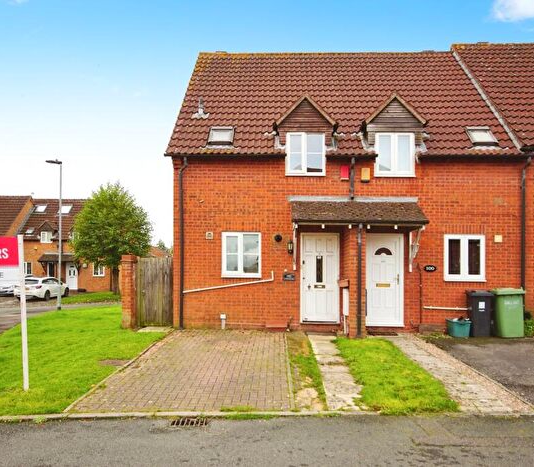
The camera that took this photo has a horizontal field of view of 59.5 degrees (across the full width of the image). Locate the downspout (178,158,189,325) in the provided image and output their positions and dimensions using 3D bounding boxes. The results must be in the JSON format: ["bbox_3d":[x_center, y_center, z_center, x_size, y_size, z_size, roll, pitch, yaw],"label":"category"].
[{"bbox_3d":[-1.893,0.221,10.620,0.180,3.900,0.150,0,0,3],"label":"downspout"}]

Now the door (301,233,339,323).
[{"bbox_3d":[1.217,1.022,10.600,0.900,2.050,0.100,0,0,3],"label":"door"}]

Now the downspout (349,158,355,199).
[{"bbox_3d":[1.923,-1.238,10.470,0.100,0.970,0.110,0,-2,3],"label":"downspout"}]

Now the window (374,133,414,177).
[{"bbox_3d":[2.886,-1.754,10.480,0.910,0.990,0.120,0,0,3],"label":"window"}]

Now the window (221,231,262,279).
[{"bbox_3d":[-0.577,0.499,10.640,0.900,1.040,0.100,0,0,3],"label":"window"}]

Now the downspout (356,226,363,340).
[{"bbox_3d":[1.933,0.976,9.690,0.110,2.400,0.110,0,-2,3],"label":"downspout"}]

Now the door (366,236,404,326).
[{"bbox_3d":[2.653,1.059,10.520,0.910,2.080,0.100,0,0,3],"label":"door"}]

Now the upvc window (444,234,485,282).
[{"bbox_3d":[4.436,0.559,10.440,0.920,1.060,0.100,0,-2,3],"label":"upvc window"}]

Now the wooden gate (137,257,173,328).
[{"bbox_3d":[-2.664,1.394,11.120,0.900,1.660,0.070,0,-2,3],"label":"wooden gate"}]

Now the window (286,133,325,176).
[{"bbox_3d":[0.883,-1.792,10.600,0.900,0.990,0.100,0,-2,3],"label":"window"}]

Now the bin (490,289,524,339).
[{"bbox_3d":[5.160,1.696,9.980,0.560,1.060,0.710,0,-2,14],"label":"bin"}]

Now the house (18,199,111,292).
[{"bbox_3d":[-16.000,0.730,40.200,7.100,7.400,8.300,0,0,-7],"label":"house"}]

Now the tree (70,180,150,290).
[{"bbox_3d":[-11.095,0.300,33.300,5.700,7.900,5.500,0,-2,0],"label":"tree"}]

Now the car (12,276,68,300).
[{"bbox_3d":[-14.251,3.488,29.600,1.820,1.460,4.600,0,-2,2],"label":"car"}]

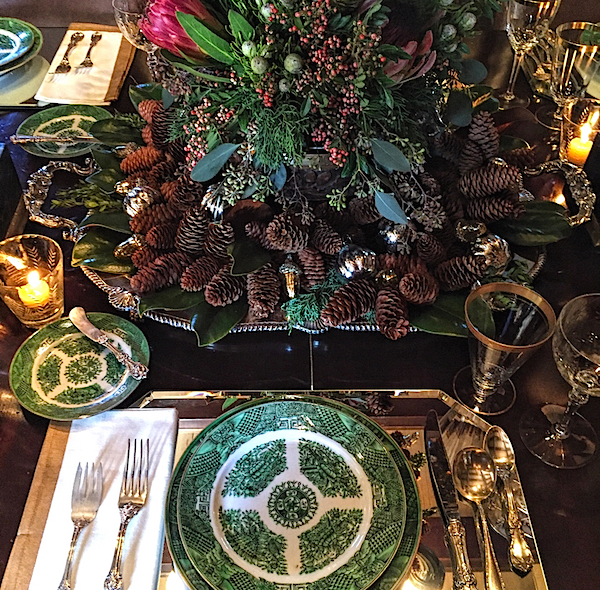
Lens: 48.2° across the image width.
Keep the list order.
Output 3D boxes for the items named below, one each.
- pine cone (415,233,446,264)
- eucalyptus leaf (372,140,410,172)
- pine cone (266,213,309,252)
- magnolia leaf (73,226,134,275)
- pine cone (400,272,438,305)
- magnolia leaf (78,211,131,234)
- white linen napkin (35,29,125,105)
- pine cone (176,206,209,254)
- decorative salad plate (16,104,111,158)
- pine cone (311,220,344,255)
[{"bbox_3d":[0.161,-0.056,0.819,0.035,0.058,0.035,-40,51,11],"label":"pine cone"},{"bbox_3d":[0.120,-0.185,0.891,0.068,0.012,0.034,39,97,3],"label":"eucalyptus leaf"},{"bbox_3d":[-0.015,-0.078,0.846,0.045,0.045,0.075,27,26,23],"label":"pine cone"},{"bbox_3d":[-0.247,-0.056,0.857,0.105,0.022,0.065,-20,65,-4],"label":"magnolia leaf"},{"bbox_3d":[0.147,-0.008,0.818,0.044,0.044,0.060,28,43,24],"label":"pine cone"},{"bbox_3d":[-0.262,-0.097,0.936,0.100,0.020,0.050,-4,59,-2],"label":"magnolia leaf"},{"bbox_3d":[-0.409,-0.440,1.282,0.125,0.013,0.270,-1,46,-1],"label":"white linen napkin"},{"bbox_3d":[-0.142,-0.089,0.892,0.042,0.042,0.072,3,63,3],"label":"pine cone"},{"bbox_3d":[-0.392,-0.271,1.129,0.160,0.022,0.160,0,47,0],"label":"decorative salad plate"},{"bbox_3d":[0.033,-0.079,0.883,0.038,0.038,0.065,-23,54,-20],"label":"pine cone"}]

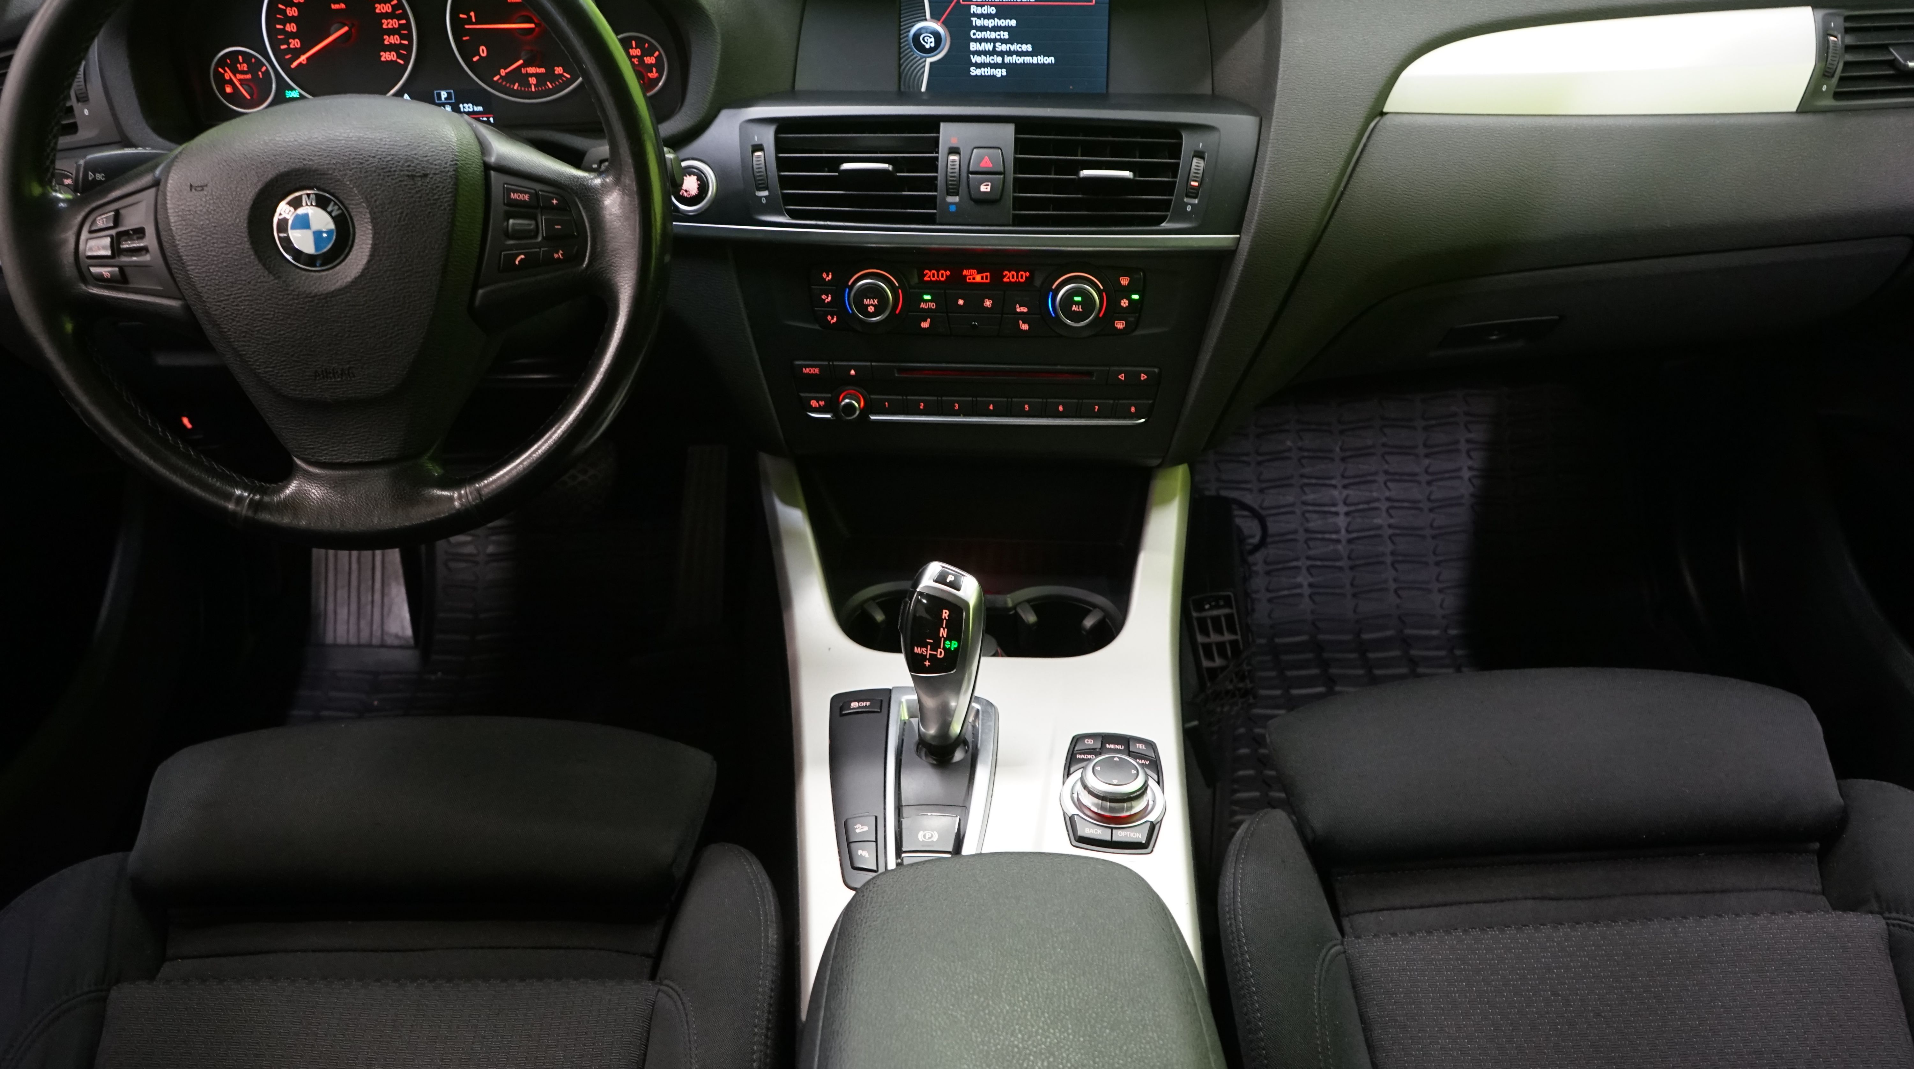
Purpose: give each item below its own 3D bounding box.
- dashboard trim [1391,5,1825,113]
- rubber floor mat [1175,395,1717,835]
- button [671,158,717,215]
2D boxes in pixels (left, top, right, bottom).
[{"bbox_3d":[0.444,-0.326,1.140,0.300,0.073,0.035,-1,19,0],"label":"dashboard trim"},{"bbox_3d":[0.494,0.070,1.623,0.470,0.080,0.600,-2,49,-2],"label":"rubber floor mat"},{"bbox_3d":[-0.174,-0.227,1.075,0.034,0.035,0.016,0,20,1],"label":"button"}]

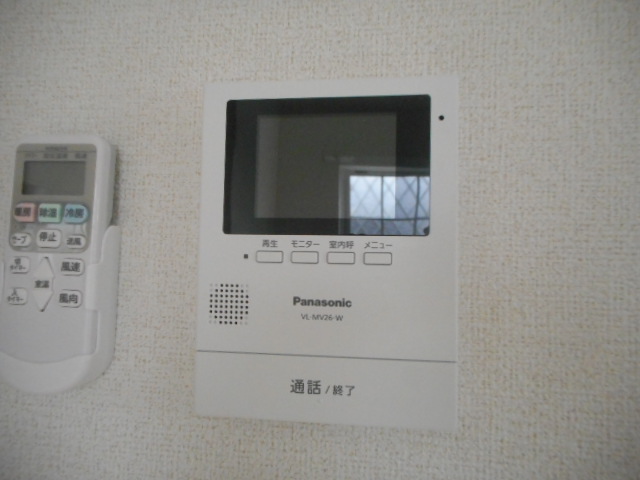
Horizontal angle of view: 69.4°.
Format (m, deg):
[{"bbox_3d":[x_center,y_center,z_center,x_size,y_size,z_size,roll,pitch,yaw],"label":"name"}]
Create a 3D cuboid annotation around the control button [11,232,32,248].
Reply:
[{"bbox_3d":[-0.161,0.000,0.249,0.013,0.007,0.003,2,-2,7],"label":"control button"}]

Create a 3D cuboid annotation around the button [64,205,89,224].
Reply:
[{"bbox_3d":[-0.129,-0.014,0.245,0.014,0.010,0.003,2,-2,7],"label":"button"}]

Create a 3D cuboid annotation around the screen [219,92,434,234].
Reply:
[{"bbox_3d":[0.003,-0.038,0.238,0.105,0.071,0.006,1,-3,7],"label":"screen"}]

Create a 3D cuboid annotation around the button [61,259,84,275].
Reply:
[{"bbox_3d":[-0.134,0.015,0.249,0.014,0.010,0.003,1,-3,7],"label":"button"}]

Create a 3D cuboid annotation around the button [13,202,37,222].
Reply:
[{"bbox_3d":[-0.159,-0.015,0.249,0.013,0.011,0.003,2,-2,7],"label":"button"}]

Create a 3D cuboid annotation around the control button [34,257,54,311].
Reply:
[{"bbox_3d":[-0.150,0.024,0.251,0.013,0.030,0.003,1,-3,7],"label":"control button"}]

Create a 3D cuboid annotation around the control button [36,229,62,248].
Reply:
[{"bbox_3d":[-0.144,-0.001,0.247,0.015,0.010,0.003,2,-2,7],"label":"control button"}]

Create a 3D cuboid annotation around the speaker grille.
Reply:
[{"bbox_3d":[-0.046,0.033,0.236,0.021,0.021,0.002,1,-2,7],"label":"speaker grille"}]

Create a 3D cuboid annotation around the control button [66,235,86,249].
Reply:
[{"bbox_3d":[-0.129,0.001,0.245,0.012,0.007,0.003,2,-2,7],"label":"control button"}]

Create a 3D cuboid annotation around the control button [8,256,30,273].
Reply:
[{"bbox_3d":[-0.161,0.013,0.248,0.013,0.009,0.003,2,-2,7],"label":"control button"}]

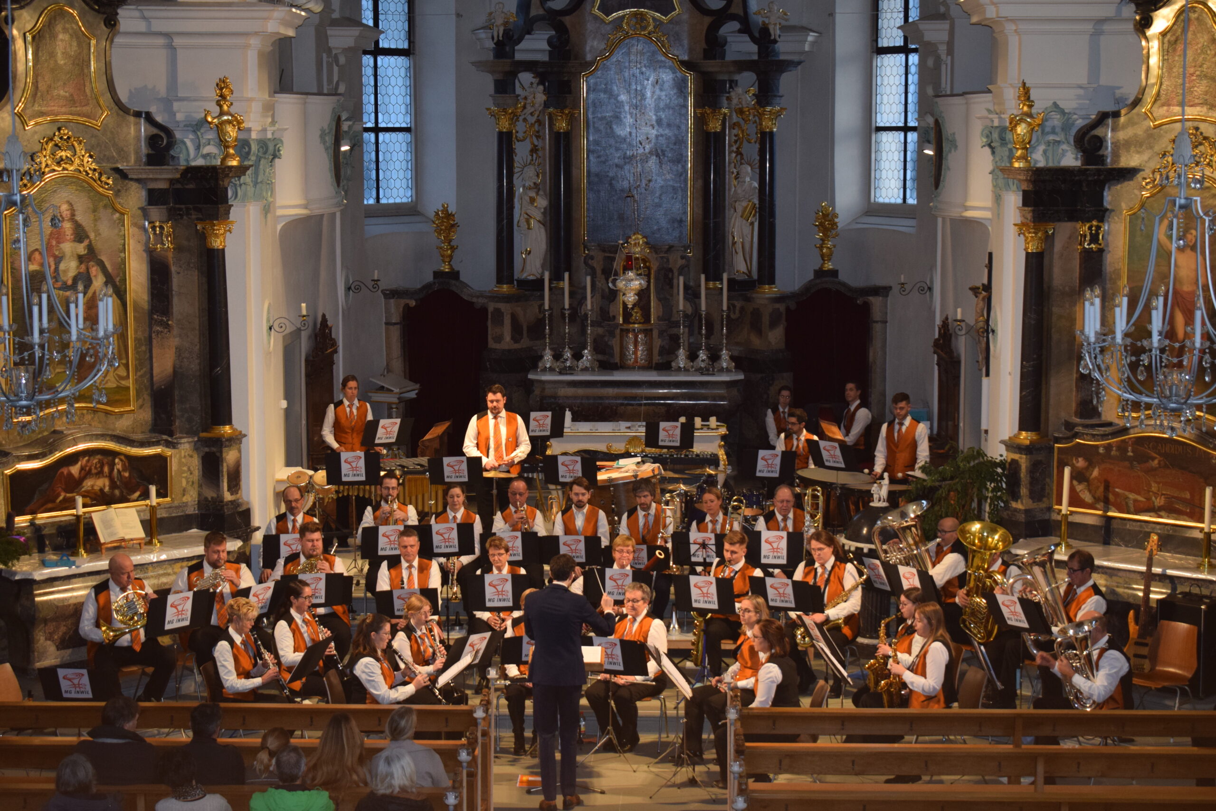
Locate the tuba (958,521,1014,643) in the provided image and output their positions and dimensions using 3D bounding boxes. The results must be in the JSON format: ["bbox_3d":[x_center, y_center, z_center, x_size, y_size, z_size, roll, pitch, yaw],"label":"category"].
[{"bbox_3d":[2.954,1.385,17.700,0.440,0.930,0.450,21,33,33],"label":"tuba"}]

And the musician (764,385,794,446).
[{"bbox_3d":[2.004,0.441,25.872,0.500,1.300,0.800,0,7,-3],"label":"musician"}]

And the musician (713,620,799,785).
[{"bbox_3d":[1.090,2.172,16.703,0.700,1.250,0.480,2,7,12],"label":"musician"}]

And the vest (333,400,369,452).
[{"bbox_3d":[-2.505,0.213,22.100,0.360,0.560,0.250,-1,8,-10],"label":"vest"}]

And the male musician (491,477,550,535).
[{"bbox_3d":[-0.759,1.277,19.534,0.520,1.268,0.780,0,7,-3],"label":"male musician"}]

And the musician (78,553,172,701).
[{"bbox_3d":[-3.862,1.918,18.018,0.580,1.310,0.720,-3,8,-25],"label":"musician"}]

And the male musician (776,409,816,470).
[{"bbox_3d":[1.898,0.851,22.773,0.520,1.520,0.550,2,7,14],"label":"male musician"}]

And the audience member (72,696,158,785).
[{"bbox_3d":[-2.940,2.401,13.693,0.530,1.370,0.720,0,7,2],"label":"audience member"}]

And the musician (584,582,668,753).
[{"bbox_3d":[0.131,2.056,17.884,0.540,1.260,0.800,3,7,20],"label":"musician"}]

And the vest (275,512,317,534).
[{"bbox_3d":[-2.703,1.213,19.600,0.380,0.560,0.260,-1,8,-11],"label":"vest"}]

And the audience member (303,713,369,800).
[{"bbox_3d":[-1.691,2.495,14.058,0.460,1.270,0.750,0,7,1],"label":"audience member"}]

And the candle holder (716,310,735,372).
[{"bbox_3d":[1.376,-0.753,26.423,0.200,0.724,0.200,0,7,1],"label":"candle holder"}]

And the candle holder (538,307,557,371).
[{"bbox_3d":[-0.707,-0.778,26.715,0.240,0.750,0.240,0,7,0],"label":"candle holder"}]

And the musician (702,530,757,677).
[{"bbox_3d":[1.009,1.737,19.003,0.480,1.240,0.700,2,7,17],"label":"musician"}]

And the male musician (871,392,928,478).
[{"bbox_3d":[2.861,0.759,22.123,0.560,1.750,0.420,1,7,9],"label":"male musician"}]

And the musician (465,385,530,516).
[{"bbox_3d":[-1.025,0.679,21.055,0.620,1.762,0.420,0,7,-2],"label":"musician"}]

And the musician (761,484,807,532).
[{"bbox_3d":[1.493,1.315,19.433,0.490,1.220,0.760,1,8,8],"label":"musician"}]

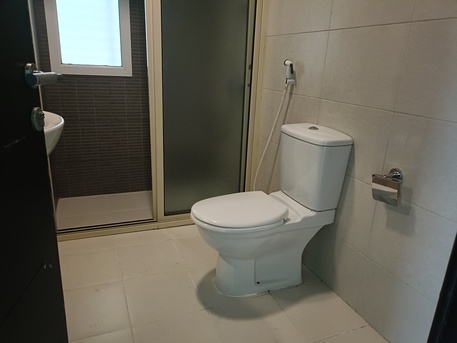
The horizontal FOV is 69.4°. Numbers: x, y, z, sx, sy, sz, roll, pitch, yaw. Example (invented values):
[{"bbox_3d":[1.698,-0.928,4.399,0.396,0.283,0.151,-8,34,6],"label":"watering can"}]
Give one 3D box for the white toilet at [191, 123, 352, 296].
[{"bbox_3d":[0.152,0.195,1.562,0.678,0.778,0.400,-5,19,-22],"label":"white toilet"}]

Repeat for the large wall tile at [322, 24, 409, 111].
[{"bbox_3d":[0.549,-0.436,1.383,0.015,0.309,0.443,-5,19,-22],"label":"large wall tile"}]

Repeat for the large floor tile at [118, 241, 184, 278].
[{"bbox_3d":[-0.437,0.487,1.852,0.326,0.015,0.329,-5,19,-22],"label":"large floor tile"}]

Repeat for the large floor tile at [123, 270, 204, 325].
[{"bbox_3d":[-0.311,0.585,1.564,0.326,0.015,0.329,-5,19,-22],"label":"large floor tile"}]

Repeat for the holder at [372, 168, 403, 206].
[{"bbox_3d":[0.605,0.056,1.226,0.080,0.122,0.130,-5,19,-22],"label":"holder"}]

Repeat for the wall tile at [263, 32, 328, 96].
[{"bbox_3d":[0.349,-0.591,1.839,0.015,0.309,0.599,-5,19,-22],"label":"wall tile"}]

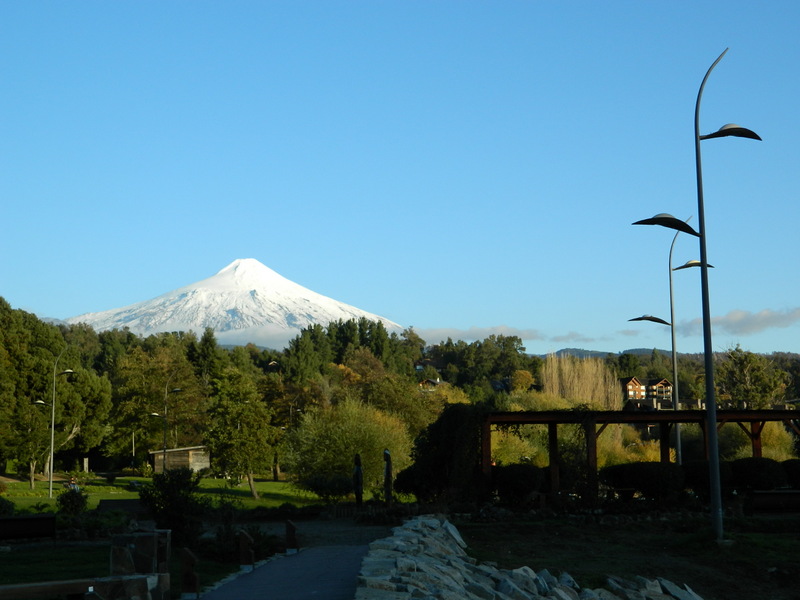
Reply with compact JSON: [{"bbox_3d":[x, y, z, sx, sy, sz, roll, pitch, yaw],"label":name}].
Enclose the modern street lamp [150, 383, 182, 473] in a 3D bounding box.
[{"bbox_3d":[-18.249,10.103,103.069,3.050,9.300,0.450,-3,-8,17],"label":"modern street lamp"}]

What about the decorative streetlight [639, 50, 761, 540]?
[{"bbox_3d":[5.671,-0.279,24.509,3.050,9.300,0.450,3,-8,-25],"label":"decorative streetlight"}]

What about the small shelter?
[{"bbox_3d":[-19.919,14.616,119.000,4.400,2.700,3.200,-4,-8,22],"label":"small shelter"}]

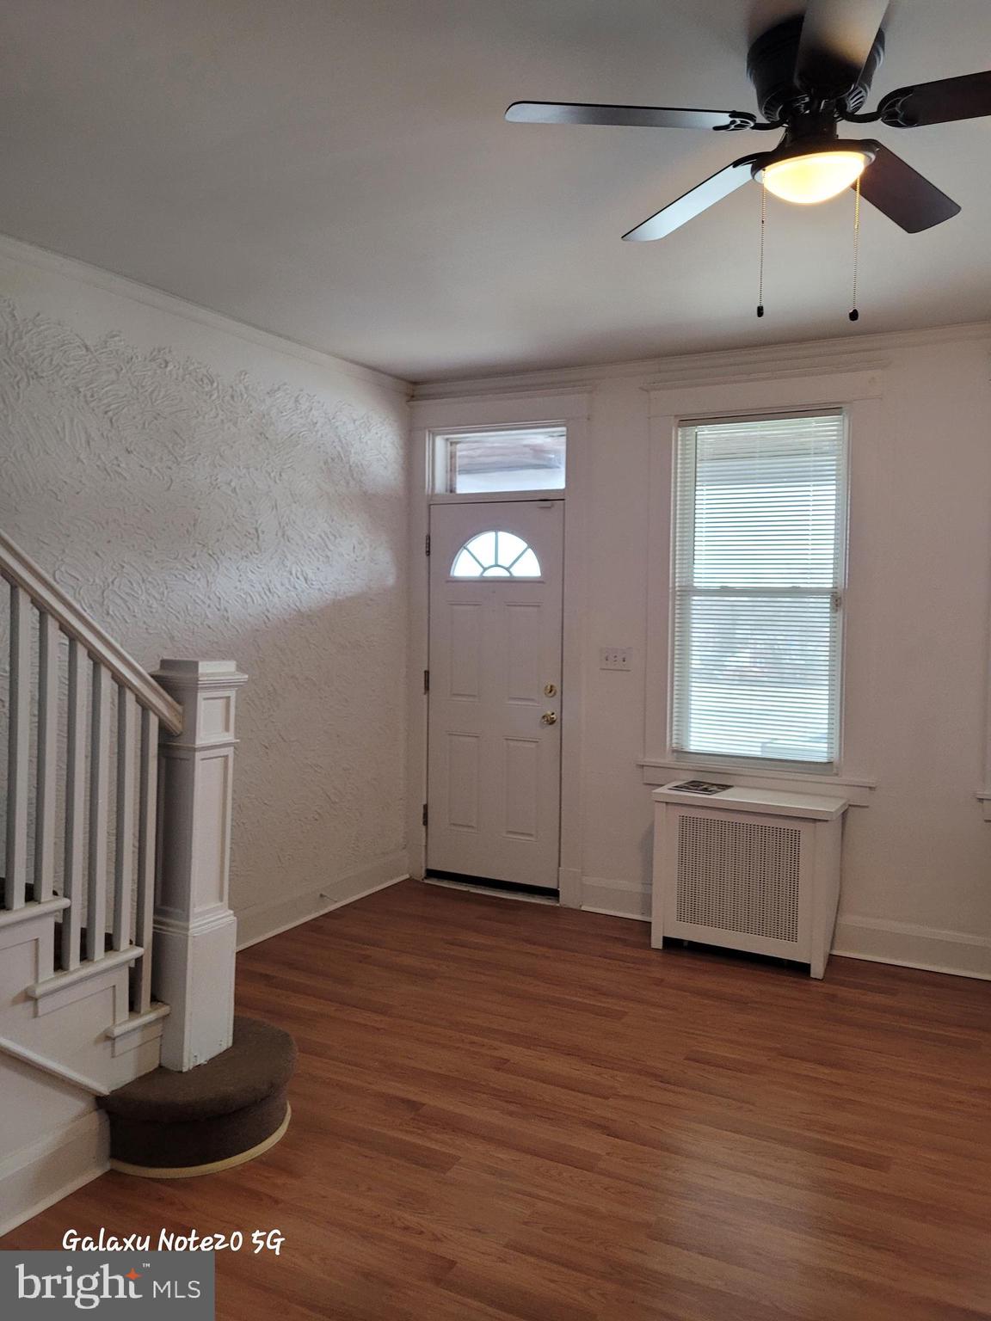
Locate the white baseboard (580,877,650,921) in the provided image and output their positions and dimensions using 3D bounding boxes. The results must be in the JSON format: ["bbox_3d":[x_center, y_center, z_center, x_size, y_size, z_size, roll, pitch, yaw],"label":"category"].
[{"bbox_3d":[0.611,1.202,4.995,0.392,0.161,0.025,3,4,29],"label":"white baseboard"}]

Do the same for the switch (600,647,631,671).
[{"bbox_3d":[0.596,-0.007,4.950,0.159,0.113,0.018,3,4,29],"label":"switch"}]

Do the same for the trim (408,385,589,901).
[{"bbox_3d":[-0.013,-0.072,5.281,1.067,2.655,0.080,3,4,29],"label":"trim"}]

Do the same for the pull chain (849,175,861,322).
[{"bbox_3d":[0.780,-0.893,2.145,0.018,0.318,0.018,3,4,29],"label":"pull chain"}]

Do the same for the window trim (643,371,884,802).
[{"bbox_3d":[1.191,-0.331,4.596,1.090,1.919,0.080,3,4,29],"label":"window trim"}]

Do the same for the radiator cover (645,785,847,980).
[{"bbox_3d":[1.129,0.964,4.458,0.790,0.714,0.305,3,4,29],"label":"radiator cover"}]

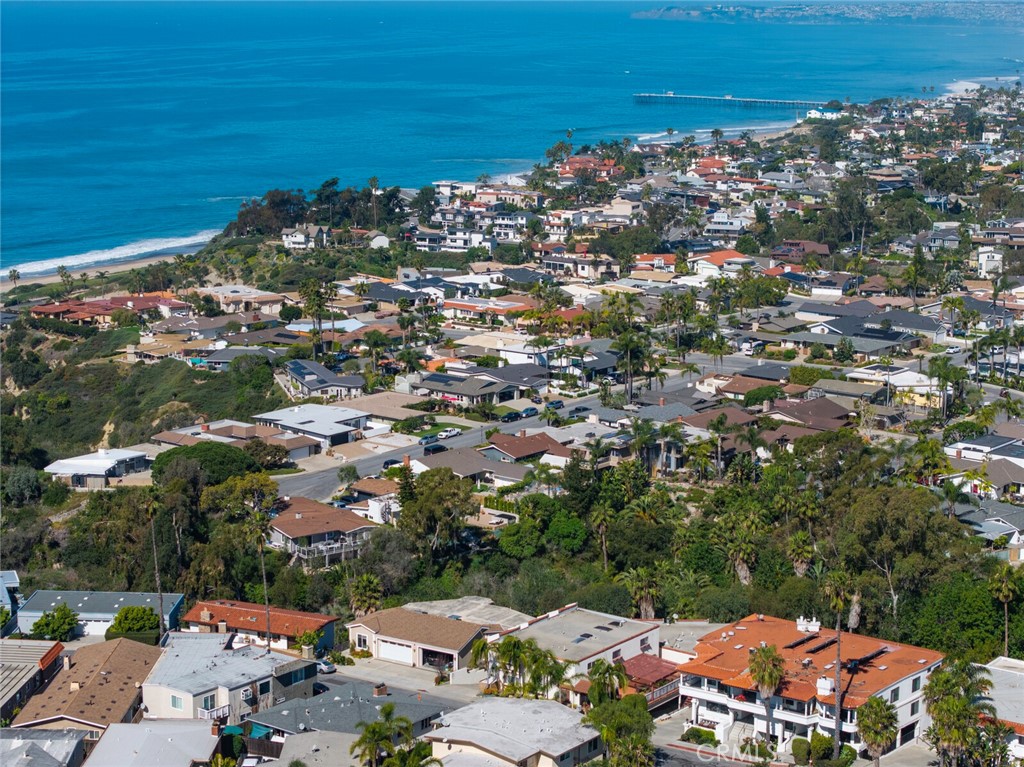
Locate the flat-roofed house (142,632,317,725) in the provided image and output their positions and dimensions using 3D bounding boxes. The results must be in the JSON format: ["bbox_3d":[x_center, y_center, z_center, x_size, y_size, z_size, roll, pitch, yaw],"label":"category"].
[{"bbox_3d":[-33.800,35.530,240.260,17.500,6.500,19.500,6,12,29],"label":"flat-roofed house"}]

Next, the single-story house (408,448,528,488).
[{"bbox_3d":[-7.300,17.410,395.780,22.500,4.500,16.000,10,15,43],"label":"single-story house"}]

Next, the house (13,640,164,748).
[{"bbox_3d":[-45.500,34.160,225.910,10.300,4.900,25.800,1,11,3],"label":"house"}]

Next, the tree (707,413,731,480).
[{"bbox_3d":[39.770,12.160,399.840,4.800,13.000,4.800,0,11,0],"label":"tree"}]

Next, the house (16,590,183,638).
[{"bbox_3d":[-56.900,32.040,288.050,21.000,3.800,10.400,1,11,3],"label":"house"}]

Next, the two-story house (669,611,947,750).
[{"bbox_3d":[33.590,34.020,235.710,23.490,8.600,17.510,8,13,35],"label":"two-story house"}]

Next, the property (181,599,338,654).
[{"bbox_3d":[-32.200,31.440,266.960,18.000,3.900,9.000,5,12,24],"label":"property"}]

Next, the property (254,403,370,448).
[{"bbox_3d":[-40.200,9.160,432.120,25.000,4.000,20.200,10,14,41],"label":"property"}]

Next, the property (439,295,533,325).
[{"bbox_3d":[-7.340,-22.950,642.460,22.910,4.900,15.410,7,13,33],"label":"property"}]

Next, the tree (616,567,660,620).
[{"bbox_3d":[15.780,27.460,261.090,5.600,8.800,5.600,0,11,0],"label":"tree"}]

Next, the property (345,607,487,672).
[{"bbox_3d":[-10.780,30.390,250.130,16.610,4.500,9.600,6,13,30],"label":"property"}]

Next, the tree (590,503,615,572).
[{"bbox_3d":[14.650,25.150,336.130,3.900,12.000,3.900,0,11,0],"label":"tree"}]

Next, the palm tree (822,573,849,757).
[{"bbox_3d":[35.160,30.230,222.300,3.100,21.470,3.100,0,11,0],"label":"palm tree"}]

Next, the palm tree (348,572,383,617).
[{"bbox_3d":[-19.260,28.720,272.250,4.300,8.000,4.300,0,11,0],"label":"palm tree"}]

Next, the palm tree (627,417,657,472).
[{"bbox_3d":[25.150,12.250,403.030,5.600,11.500,5.600,0,11,0],"label":"palm tree"}]

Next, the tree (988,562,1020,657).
[{"bbox_3d":[63.300,29.290,267.200,4.000,12.800,4.000,0,11,0],"label":"tree"}]

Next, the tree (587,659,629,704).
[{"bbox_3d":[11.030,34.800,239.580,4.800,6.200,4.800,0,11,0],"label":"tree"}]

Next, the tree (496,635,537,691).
[{"bbox_3d":[0.630,32.050,236.410,4.500,6.810,4.500,0,11,0],"label":"tree"}]

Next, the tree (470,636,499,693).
[{"bbox_3d":[-3.040,32.090,237.170,3.600,6.230,3.600,0,11,0],"label":"tree"}]

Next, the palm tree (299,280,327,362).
[{"bbox_3d":[-50.830,-16.180,529.320,6.800,21.000,6.800,0,11,0],"label":"palm tree"}]

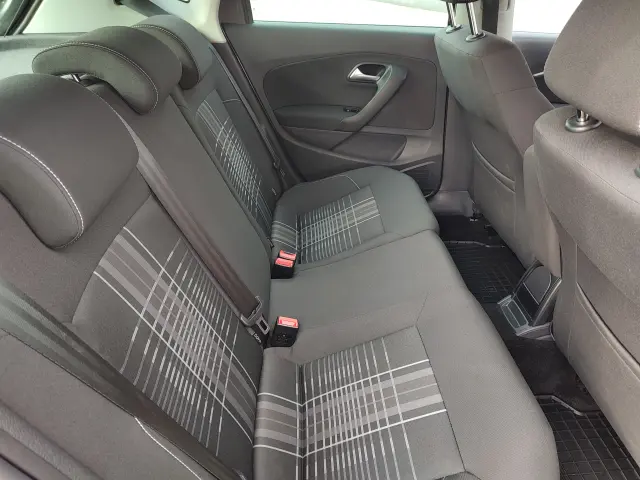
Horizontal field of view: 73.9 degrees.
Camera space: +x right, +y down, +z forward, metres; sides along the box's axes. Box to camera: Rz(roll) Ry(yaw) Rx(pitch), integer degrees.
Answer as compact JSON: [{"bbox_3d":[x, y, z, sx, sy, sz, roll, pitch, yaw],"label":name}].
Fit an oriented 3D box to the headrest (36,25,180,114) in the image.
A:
[{"bbox_3d":[-0.350,-0.316,0.772,0.184,0.133,0.260,-14,33,6],"label":"headrest"}]

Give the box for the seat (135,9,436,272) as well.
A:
[{"bbox_3d":[-0.075,-0.253,1.267,0.820,0.750,0.480,-1,33,-2],"label":"seat"}]

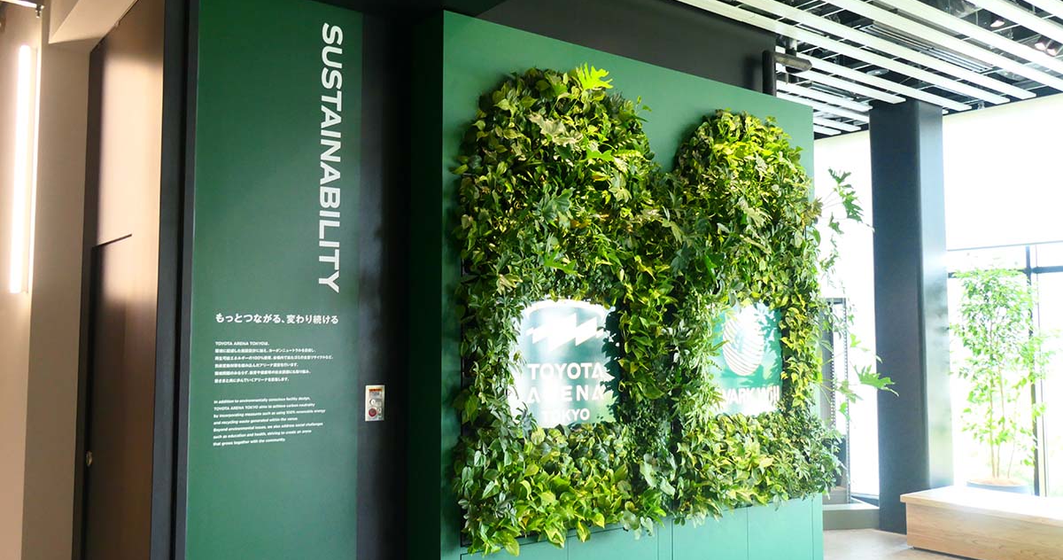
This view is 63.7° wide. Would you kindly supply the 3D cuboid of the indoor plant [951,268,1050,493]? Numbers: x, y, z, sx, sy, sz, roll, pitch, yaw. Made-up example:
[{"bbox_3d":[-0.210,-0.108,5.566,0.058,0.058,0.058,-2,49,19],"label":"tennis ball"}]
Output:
[{"bbox_3d":[3.818,0.996,7.031,0.740,2.150,0.740,3,-5,-37],"label":"indoor plant"}]

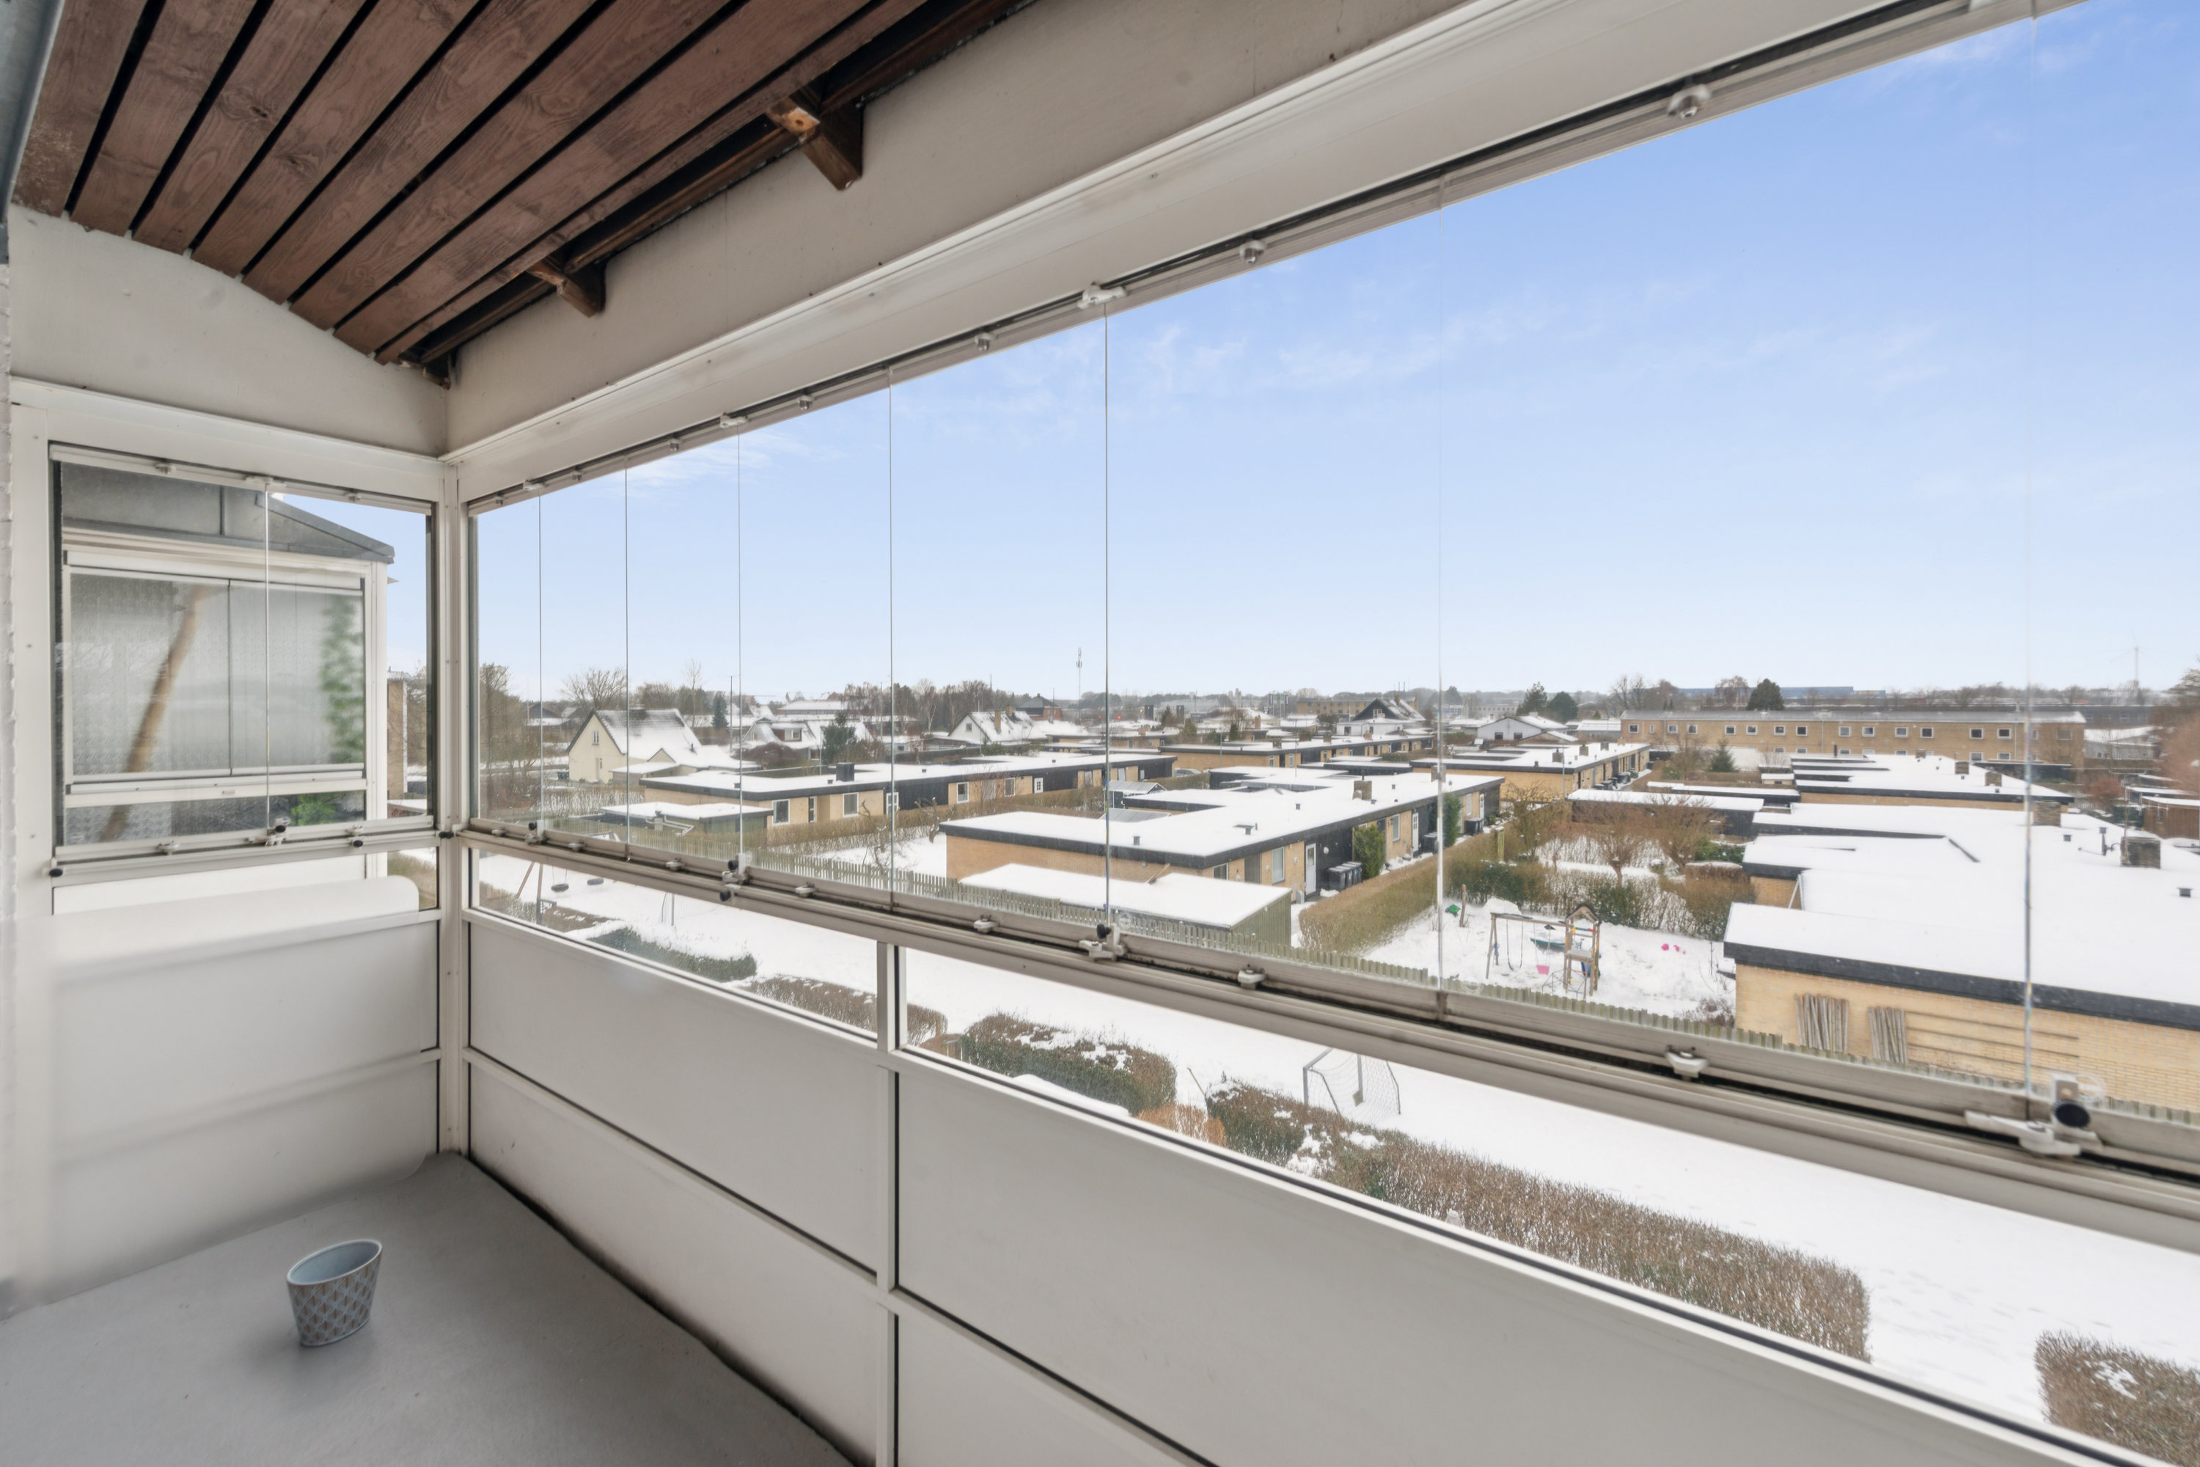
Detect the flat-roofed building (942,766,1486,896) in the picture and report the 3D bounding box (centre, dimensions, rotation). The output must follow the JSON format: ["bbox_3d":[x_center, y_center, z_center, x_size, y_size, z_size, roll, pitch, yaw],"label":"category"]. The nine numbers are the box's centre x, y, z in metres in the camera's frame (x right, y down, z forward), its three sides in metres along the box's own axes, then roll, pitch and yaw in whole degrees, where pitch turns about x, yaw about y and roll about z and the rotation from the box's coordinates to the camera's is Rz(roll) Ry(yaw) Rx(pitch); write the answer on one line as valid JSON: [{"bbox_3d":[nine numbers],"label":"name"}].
[{"bbox_3d":[11.052,5.134,49.439,13.300,3.100,40.600,2,2,39],"label":"flat-roofed building"}]

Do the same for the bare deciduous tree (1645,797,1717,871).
[{"bbox_3d":[29.179,5.100,42.843,3.200,3.600,3.200,1,2,34],"label":"bare deciduous tree"}]

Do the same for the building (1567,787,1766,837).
[{"bbox_3d":[35.150,5.324,53.566,9.900,2.450,6.400,2,2,39],"label":"building"}]

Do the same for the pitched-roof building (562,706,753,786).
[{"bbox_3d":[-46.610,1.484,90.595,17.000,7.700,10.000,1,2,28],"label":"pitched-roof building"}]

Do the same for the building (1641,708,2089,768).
[{"bbox_3d":[93.680,0.971,110.825,44.000,7.400,10.000,2,2,39],"label":"building"}]

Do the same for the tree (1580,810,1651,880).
[{"bbox_3d":[24.076,5.333,39.557,3.000,3.350,3.000,1,2,31],"label":"tree"}]

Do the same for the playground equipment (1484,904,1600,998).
[{"bbox_3d":[13.321,6.253,25.656,3.000,2.420,2.000,2,2,39],"label":"playground equipment"}]

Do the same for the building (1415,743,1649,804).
[{"bbox_3d":[49.808,3.639,95.049,13.900,3.100,51.700,2,2,39],"label":"building"}]

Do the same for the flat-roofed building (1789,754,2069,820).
[{"bbox_3d":[65.387,4.424,71.111,12.000,3.100,49.500,2,2,39],"label":"flat-roofed building"}]

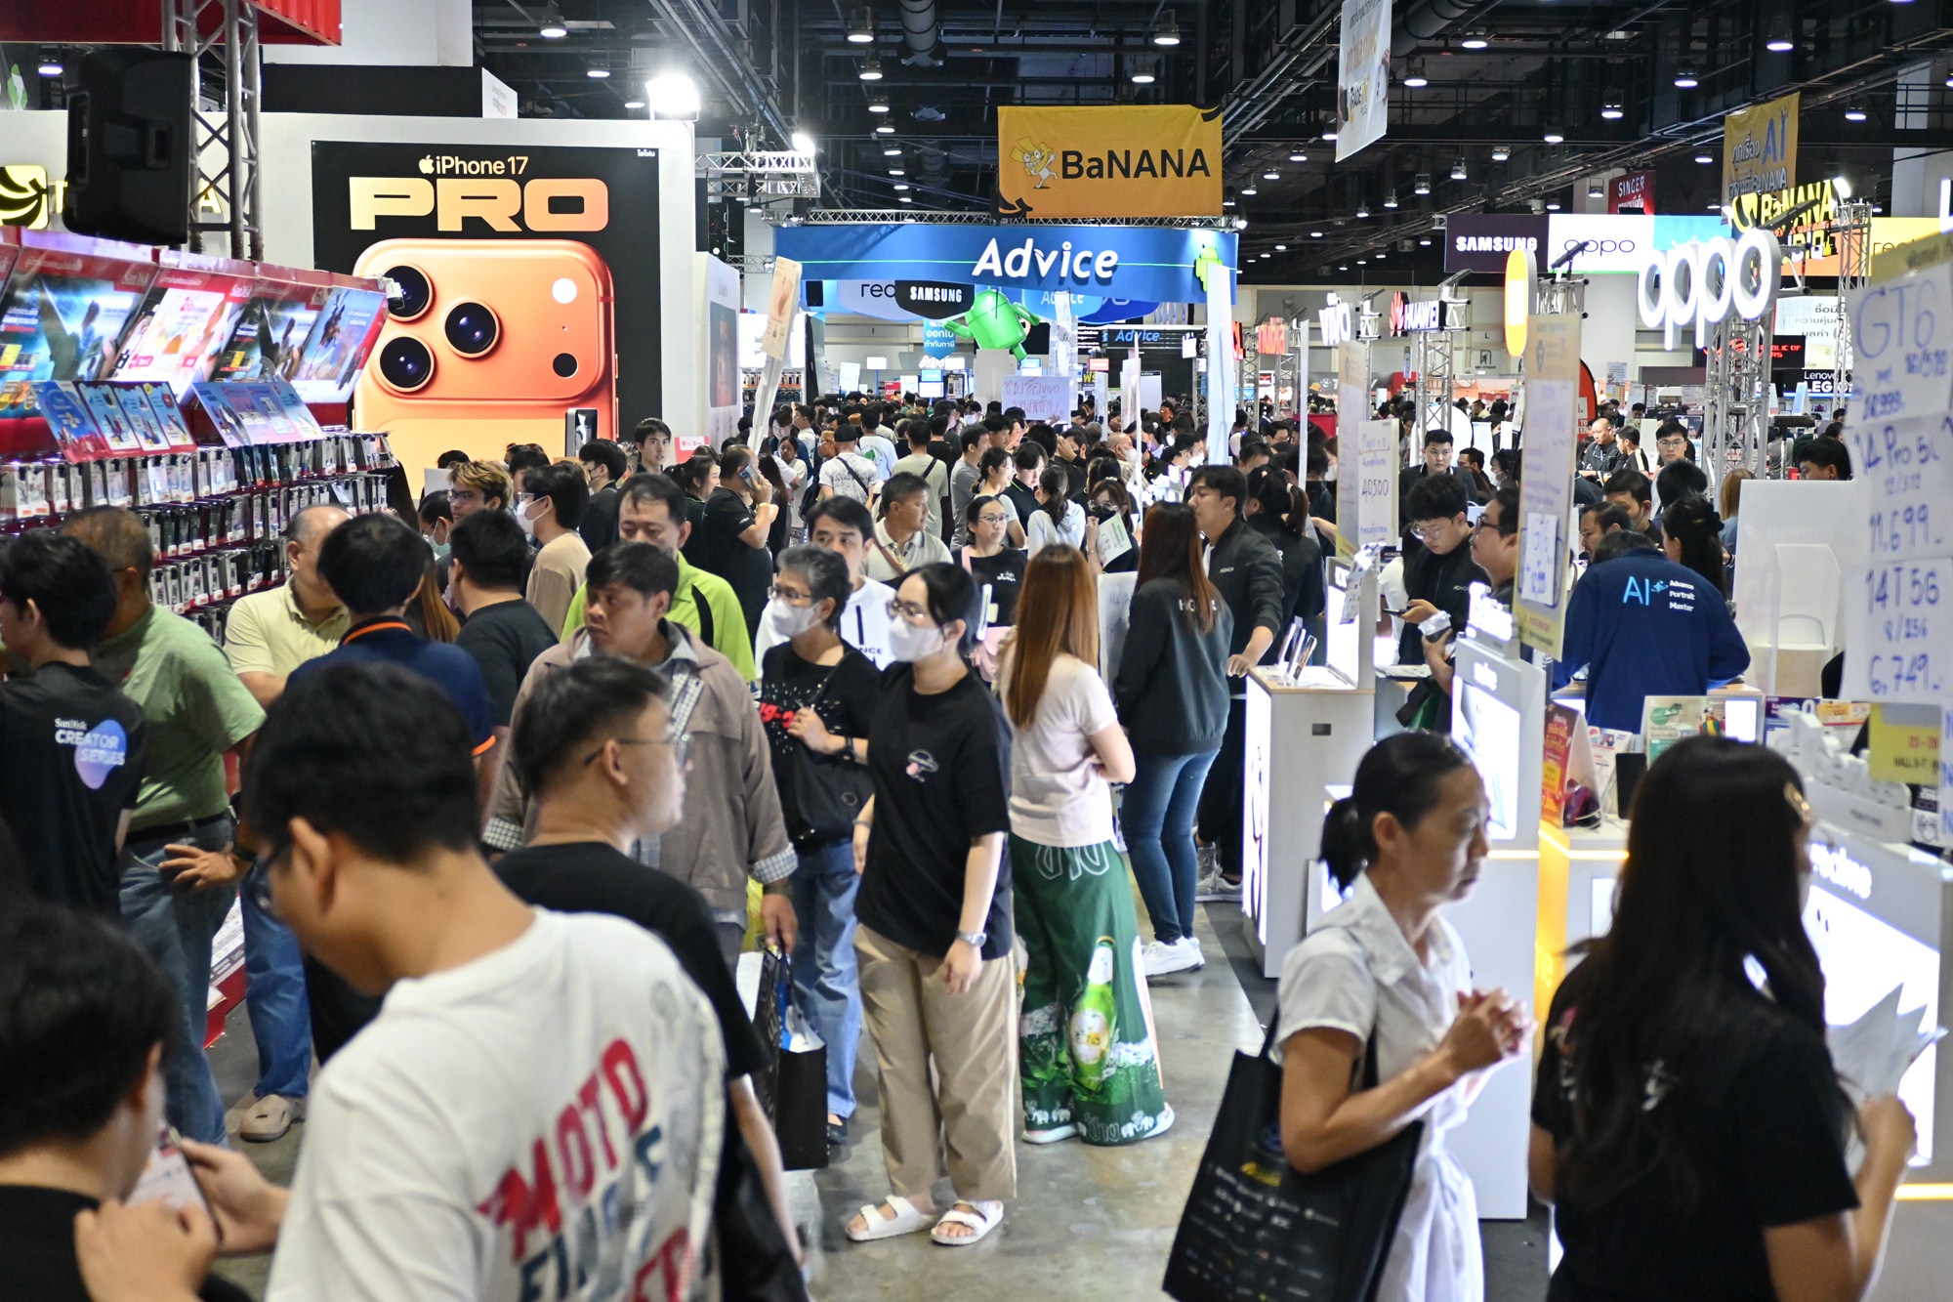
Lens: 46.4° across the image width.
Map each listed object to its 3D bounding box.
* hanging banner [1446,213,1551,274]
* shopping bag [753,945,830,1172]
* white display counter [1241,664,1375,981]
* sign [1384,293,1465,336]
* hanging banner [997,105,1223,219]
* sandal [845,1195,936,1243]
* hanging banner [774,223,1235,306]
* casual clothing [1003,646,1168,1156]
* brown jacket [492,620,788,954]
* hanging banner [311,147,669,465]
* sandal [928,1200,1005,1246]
[{"bbox_3d":[10.520,-8.213,46.000,2.100,1.200,0.120,0,7,-1],"label":"hanging banner"},{"bbox_3d":[-0.439,0.996,5.485,0.115,0.360,0.360,-1,24,-9],"label":"shopping bag"},{"bbox_3d":[1.179,0.591,8.115,0.355,1.007,0.640,0,7,0],"label":"white display counter"},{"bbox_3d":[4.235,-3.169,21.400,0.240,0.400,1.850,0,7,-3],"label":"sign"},{"bbox_3d":[1.882,-6.865,32.000,3.170,1.550,0.030,0,7,4],"label":"hanging banner"},{"bbox_3d":[-0.195,1.364,5.519,0.245,0.072,0.097,-3,8,-26],"label":"sandal"},{"bbox_3d":[0.548,-7.119,42.000,8.500,1.450,0.250,-1,7,-7],"label":"hanging banner"},{"bbox_3d":[0.303,0.659,6.180,0.430,1.300,0.370,6,9,42],"label":"casual clothing"},{"bbox_3d":[-0.753,0.295,5.120,0.660,0.720,0.360,-1,7,-6],"label":"brown jacket"},{"bbox_3d":[-3.354,-2.053,15.670,2.380,2.800,0.060,-1,7,-9],"label":"hanging banner"},{"bbox_3d":[-0.024,1.353,5.500,0.100,0.080,0.245,4,8,26],"label":"sandal"}]

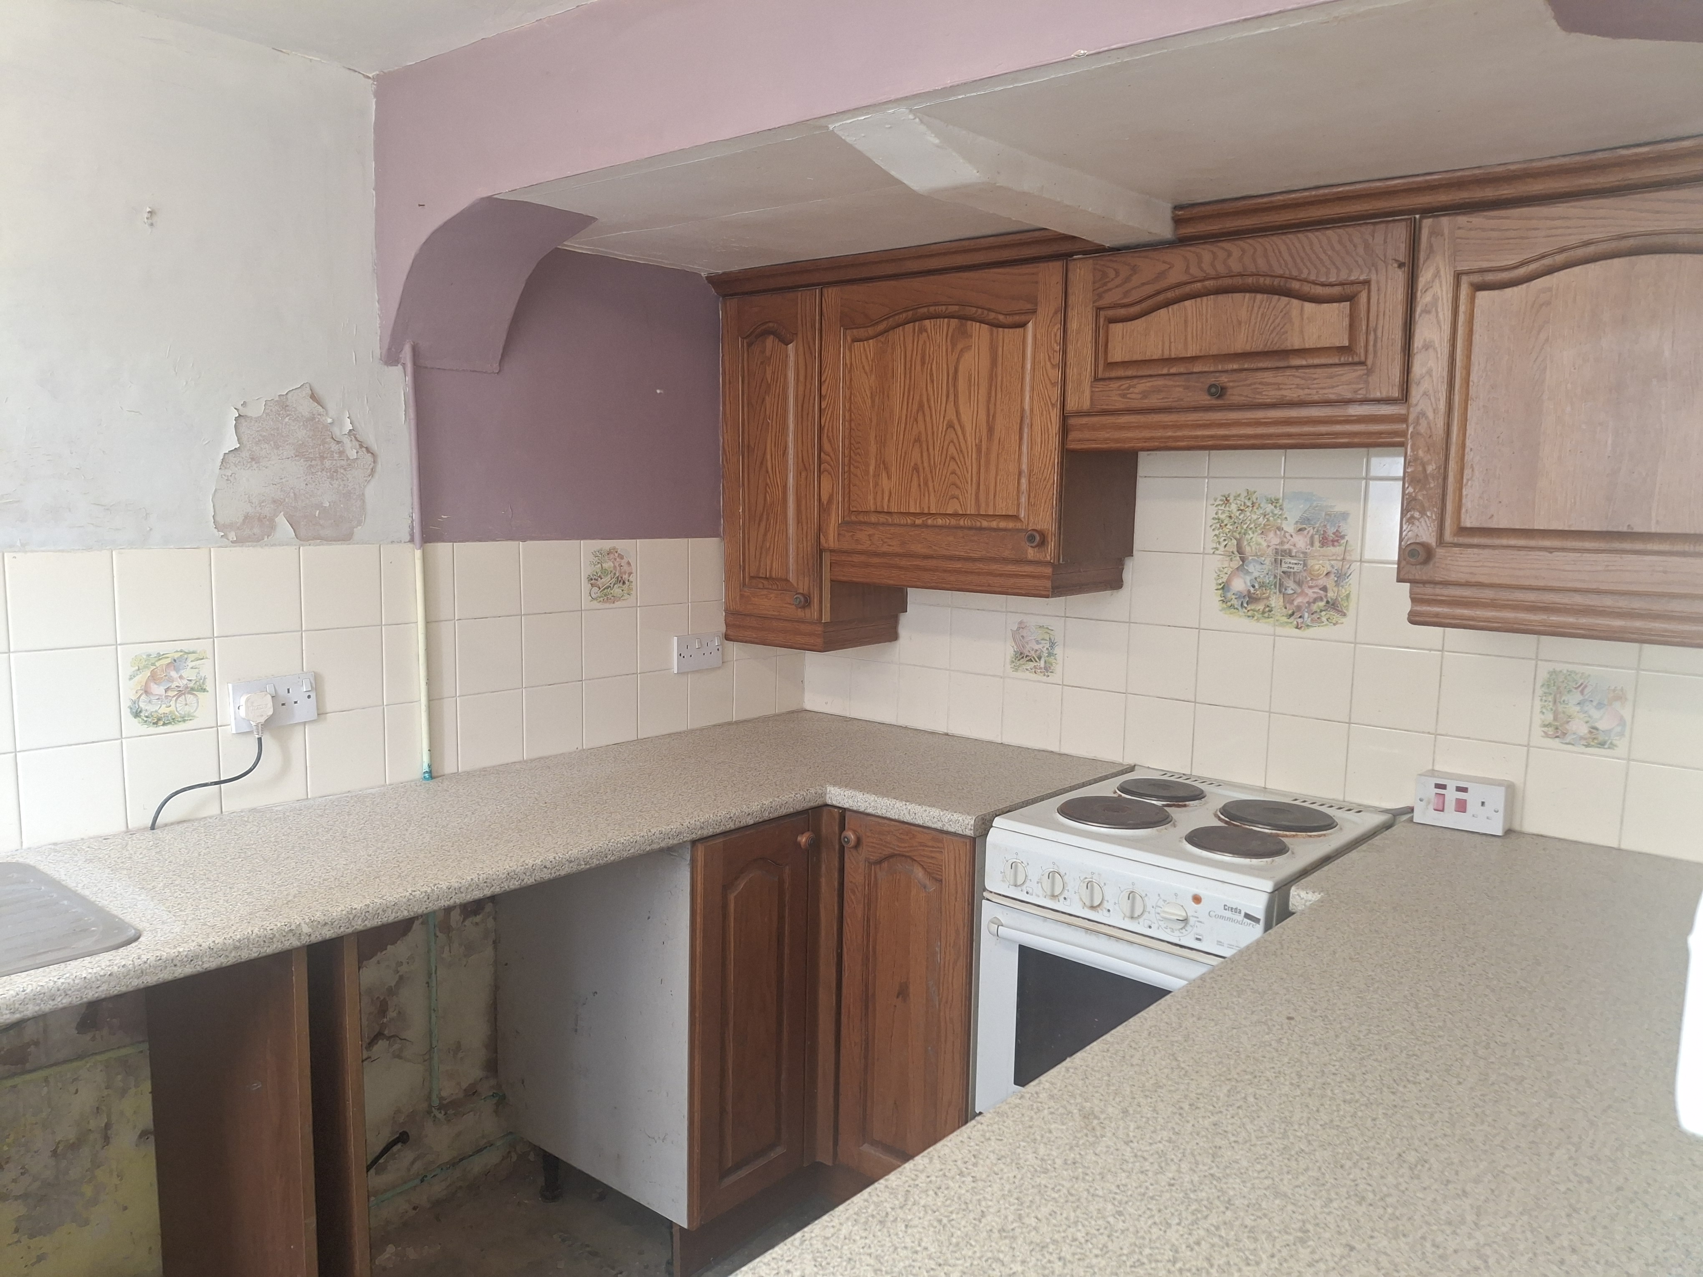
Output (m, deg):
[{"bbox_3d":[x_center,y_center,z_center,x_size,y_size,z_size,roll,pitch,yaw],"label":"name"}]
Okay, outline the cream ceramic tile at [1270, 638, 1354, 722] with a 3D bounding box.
[{"bbox_3d":[0.865,0.077,2.307,0.150,0.150,0.008,7,9,40],"label":"cream ceramic tile"}]

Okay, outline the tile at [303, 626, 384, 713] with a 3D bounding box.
[{"bbox_3d":[-0.920,0.057,2.233,0.010,0.150,0.150,7,9,40],"label":"tile"}]

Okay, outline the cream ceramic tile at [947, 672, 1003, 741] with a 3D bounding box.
[{"bbox_3d":[0.289,0.157,2.822,0.149,0.147,0.009,7,9,39],"label":"cream ceramic tile"}]

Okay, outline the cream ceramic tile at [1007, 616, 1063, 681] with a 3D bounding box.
[{"bbox_3d":[0.415,0.022,2.748,0.150,0.150,0.007,7,9,39],"label":"cream ceramic tile"}]

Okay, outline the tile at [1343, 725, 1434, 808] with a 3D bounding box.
[{"bbox_3d":[0.987,0.241,2.257,0.150,0.150,0.010,7,9,39],"label":"tile"}]

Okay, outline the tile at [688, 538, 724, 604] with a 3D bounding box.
[{"bbox_3d":[-0.329,-0.164,2.905,0.010,0.150,0.150,7,9,40],"label":"tile"}]

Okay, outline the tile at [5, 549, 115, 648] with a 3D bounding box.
[{"bbox_3d":[-1.224,-0.060,1.898,0.008,0.150,0.150,7,9,40],"label":"tile"}]

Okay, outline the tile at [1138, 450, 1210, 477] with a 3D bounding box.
[{"bbox_3d":[0.659,-0.404,2.500,0.150,0.150,0.007,7,9,39],"label":"tile"}]

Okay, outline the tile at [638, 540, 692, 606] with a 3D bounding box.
[{"bbox_3d":[-0.427,-0.150,2.783,0.008,0.150,0.150,7,9,40],"label":"tile"}]

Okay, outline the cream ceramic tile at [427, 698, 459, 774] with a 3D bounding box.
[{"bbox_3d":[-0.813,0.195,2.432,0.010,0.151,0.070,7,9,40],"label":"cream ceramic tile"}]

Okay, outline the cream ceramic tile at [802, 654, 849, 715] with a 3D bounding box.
[{"bbox_3d":[-0.061,0.116,3.107,0.149,0.147,0.009,7,9,39],"label":"cream ceramic tile"}]

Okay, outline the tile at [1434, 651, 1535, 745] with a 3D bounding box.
[{"bbox_3d":[1.116,0.106,2.166,0.150,0.150,0.007,7,9,39],"label":"tile"}]

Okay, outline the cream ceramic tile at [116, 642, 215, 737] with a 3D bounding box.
[{"bbox_3d":[-1.134,0.080,2.038,0.010,0.151,0.151,7,9,40],"label":"cream ceramic tile"}]

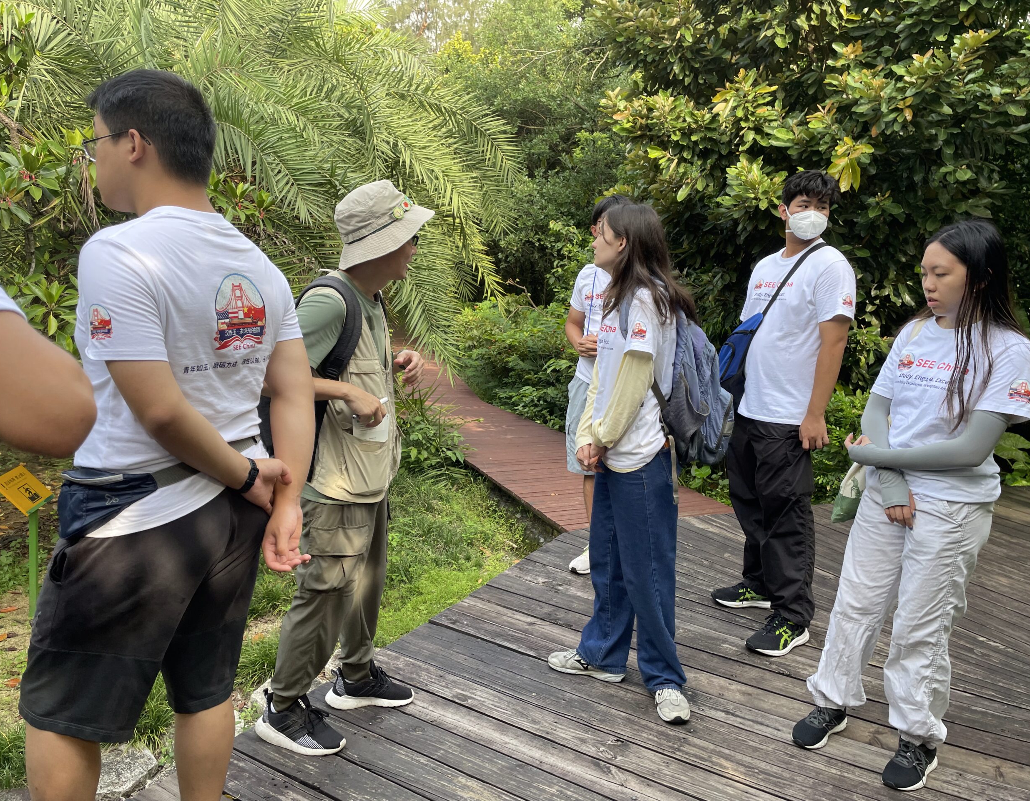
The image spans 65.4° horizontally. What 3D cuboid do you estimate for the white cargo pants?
[{"bbox_3d":[1.177,0.592,2.496,0.310,0.880,0.420,-6,16,-40],"label":"white cargo pants"}]

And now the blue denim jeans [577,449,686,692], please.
[{"bbox_3d":[0.401,0.544,2.668,0.355,0.910,0.365,-1,14,-14],"label":"blue denim jeans"}]

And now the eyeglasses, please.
[{"bbox_3d":[-0.630,-0.429,1.377,0.142,0.048,0.140,-1,12,17],"label":"eyeglasses"}]

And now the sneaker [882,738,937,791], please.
[{"bbox_3d":[1.223,1.091,2.465,0.267,0.107,0.100,-6,16,-42],"label":"sneaker"}]

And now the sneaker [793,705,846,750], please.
[{"bbox_3d":[0.995,1.025,2.589,0.262,0.110,0.098,-9,18,-39],"label":"sneaker"}]

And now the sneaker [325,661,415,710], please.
[{"bbox_3d":[-0.469,0.918,2.608,0.288,0.120,0.105,3,12,-6],"label":"sneaker"}]

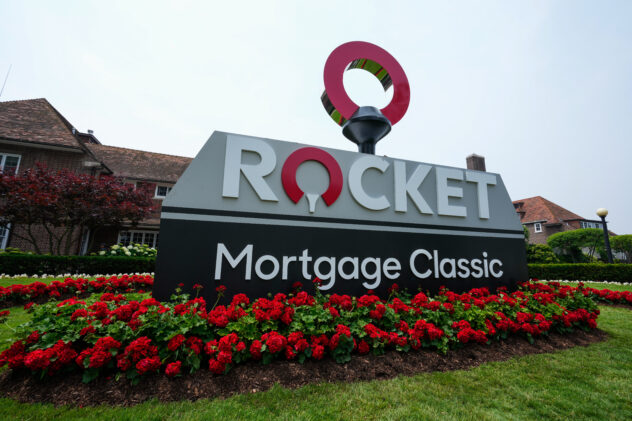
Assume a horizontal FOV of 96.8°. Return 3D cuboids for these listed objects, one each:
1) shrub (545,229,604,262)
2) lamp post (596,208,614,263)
[{"bbox_3d":[13.988,2.285,14.931,2.500,2.547,2.500,1,-9,0],"label":"shrub"},{"bbox_3d":[13.725,1.565,13.190,0.400,3.387,0.400,1,-9,0],"label":"lamp post"}]

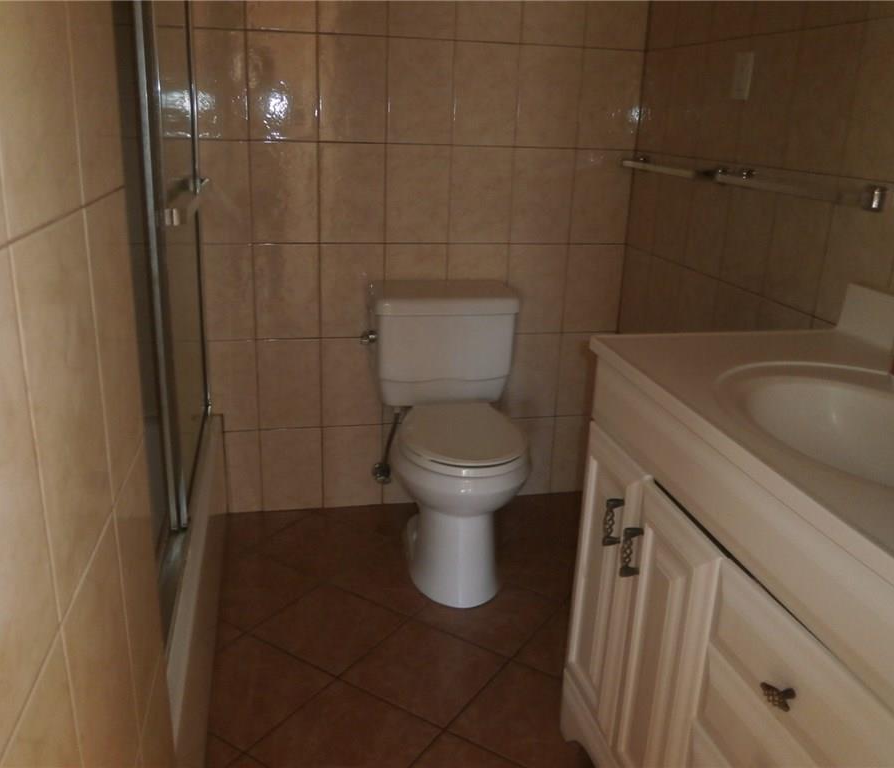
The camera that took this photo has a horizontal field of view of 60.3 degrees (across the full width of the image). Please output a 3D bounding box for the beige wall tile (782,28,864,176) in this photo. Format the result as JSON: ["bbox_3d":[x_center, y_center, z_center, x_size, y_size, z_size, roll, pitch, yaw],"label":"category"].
[{"bbox_3d":[0.798,-0.603,1.629,0.010,0.300,0.200,-2,19,-12],"label":"beige wall tile"}]

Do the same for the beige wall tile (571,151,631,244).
[{"bbox_3d":[0.506,-0.605,2.510,0.203,0.304,0.010,-2,19,-12],"label":"beige wall tile"}]

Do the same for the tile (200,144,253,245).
[{"bbox_3d":[-0.679,-0.560,2.254,0.200,0.301,0.010,-2,19,-12],"label":"tile"}]

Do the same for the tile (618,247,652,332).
[{"bbox_3d":[0.623,-0.291,2.535,0.010,0.304,0.195,-2,19,-11],"label":"tile"}]

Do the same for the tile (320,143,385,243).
[{"bbox_3d":[-0.287,-0.577,2.333,0.200,0.301,0.010,-2,19,-12],"label":"tile"}]

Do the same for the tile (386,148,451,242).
[{"bbox_3d":[-0.089,-0.586,2.380,0.203,0.304,0.010,-2,19,-12],"label":"tile"}]

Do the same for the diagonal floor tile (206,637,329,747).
[{"bbox_3d":[-0.466,0.712,1.796,0.301,0.010,0.301,14,22,30],"label":"diagonal floor tile"}]

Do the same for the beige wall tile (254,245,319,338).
[{"bbox_3d":[-0.494,-0.285,2.385,0.200,0.300,0.010,-2,19,-12],"label":"beige wall tile"}]

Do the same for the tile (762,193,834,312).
[{"bbox_3d":[0.780,-0.314,1.690,0.010,0.301,0.200,-2,19,-12],"label":"tile"}]

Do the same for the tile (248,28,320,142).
[{"bbox_3d":[-0.472,-0.852,2.206,0.200,0.300,0.010,-2,19,-12],"label":"tile"}]

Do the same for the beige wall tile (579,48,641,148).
[{"bbox_3d":[0.511,-0.882,2.404,0.202,0.301,0.010,-2,19,-12],"label":"beige wall tile"}]

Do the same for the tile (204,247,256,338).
[{"bbox_3d":[-0.689,-0.278,2.346,0.200,0.300,0.010,-2,19,-12],"label":"tile"}]

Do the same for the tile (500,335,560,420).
[{"bbox_3d":[0.287,-0.025,2.650,0.200,0.301,0.010,-2,19,-12],"label":"tile"}]

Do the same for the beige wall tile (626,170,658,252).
[{"bbox_3d":[0.632,-0.575,2.439,0.010,0.304,0.195,-2,19,-11],"label":"beige wall tile"}]

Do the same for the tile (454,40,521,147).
[{"bbox_3d":[0.118,-0.876,2.332,0.200,0.300,0.010,-2,19,-12],"label":"tile"}]

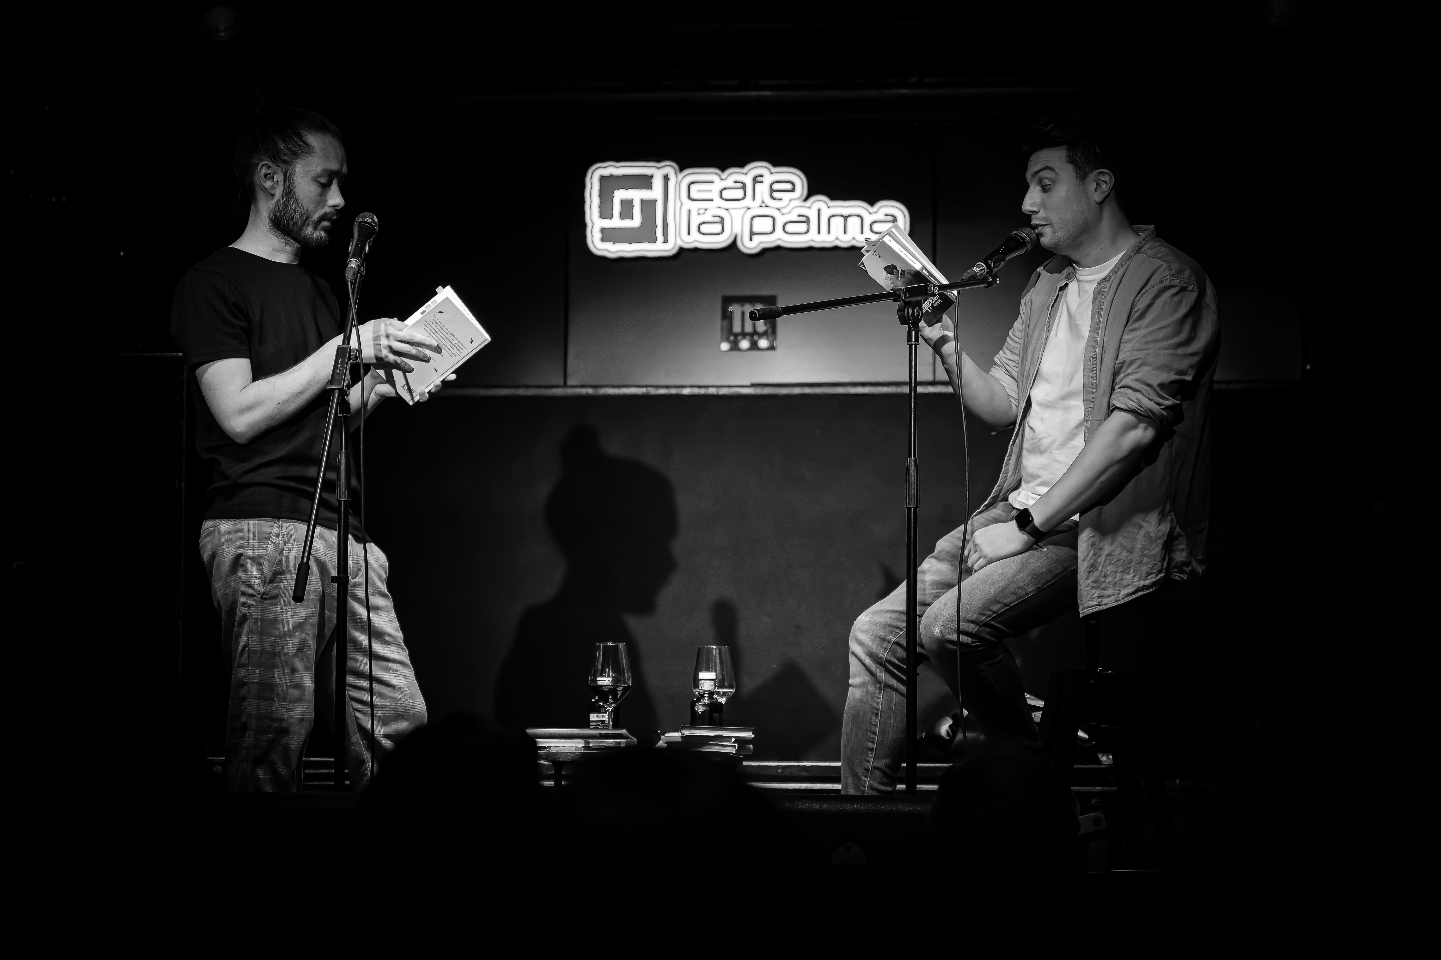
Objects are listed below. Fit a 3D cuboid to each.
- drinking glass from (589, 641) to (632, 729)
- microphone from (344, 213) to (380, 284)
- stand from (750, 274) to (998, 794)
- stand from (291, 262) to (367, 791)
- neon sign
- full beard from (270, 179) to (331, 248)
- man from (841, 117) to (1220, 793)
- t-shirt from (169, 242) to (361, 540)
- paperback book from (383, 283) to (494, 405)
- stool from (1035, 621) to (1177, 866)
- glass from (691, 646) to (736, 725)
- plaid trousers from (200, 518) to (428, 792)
[{"bbox_3d":[-0.218,0.424,8.100,0.086,0.208,0.086,0,-5,0],"label":"drinking glass"},{"bbox_3d":[-0.718,-0.467,8.148,0.053,0.190,0.053,10,-49,1],"label":"microphone"},{"bbox_3d":[0.304,0.264,7.790,0.560,1.386,0.790,-3,-6,42],"label":"stand"},{"bbox_3d":[-0.749,0.256,7.953,0.540,1.405,0.610,0,-4,11],"label":"stand"},{"bbox_3d":[0.065,-0.635,9.600,0.770,0.230,0.060,0,-5,6],"label":"neon sign"},{"bbox_3d":[-0.838,-0.535,8.200,0.110,0.130,0.135,12,1,25],"label":"full beard"},{"bbox_3d":[0.593,0.068,7.750,0.740,1.500,0.550,4,-6,-38],"label":"man"},{"bbox_3d":[-0.877,-0.170,7.880,0.290,0.565,0.450,-3,-6,38],"label":"t-shirt"},{"bbox_3d":[-0.579,-0.269,8.160,0.205,0.135,0.070,-41,12,0],"label":"paperback book"},{"bbox_3d":[0.738,0.600,8.085,0.450,0.766,0.450,1,-4,0],"label":"stool"},{"bbox_3d":[-0.012,0.427,8.450,0.091,0.169,0.091,1,-4,0],"label":"glass"},{"bbox_3d":[-0.782,0.522,7.820,0.400,0.930,0.420,-4,-6,40],"label":"plaid trousers"}]

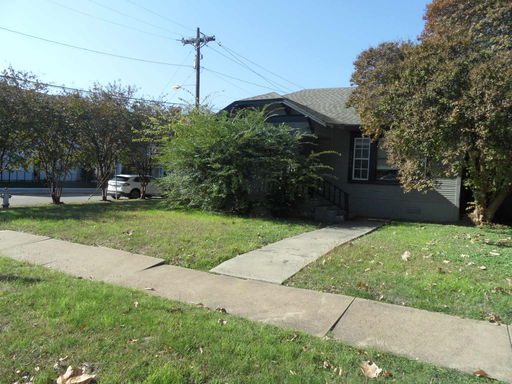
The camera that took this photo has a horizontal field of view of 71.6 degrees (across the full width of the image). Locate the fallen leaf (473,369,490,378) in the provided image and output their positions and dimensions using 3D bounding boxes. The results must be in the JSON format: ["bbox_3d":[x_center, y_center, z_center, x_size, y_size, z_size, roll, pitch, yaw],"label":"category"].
[{"bbox_3d":[1.791,1.440,2.820,0.135,0.035,0.100,4,4,34],"label":"fallen leaf"}]

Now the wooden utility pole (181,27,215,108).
[{"bbox_3d":[-4.308,-5.803,26.116,2.500,12.253,0.500,3,3,25],"label":"wooden utility pole"}]

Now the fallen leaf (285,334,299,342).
[{"bbox_3d":[0.333,1.373,3.328,0.125,0.035,0.090,2,3,7],"label":"fallen leaf"}]

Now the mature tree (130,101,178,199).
[{"bbox_3d":[-6.040,-2.330,20.715,3.000,5.579,3.000,3,3,25],"label":"mature tree"}]

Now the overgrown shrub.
[{"bbox_3d":[-0.459,-1.144,14.644,6.100,3.950,2.800,3,3,25],"label":"overgrown shrub"}]

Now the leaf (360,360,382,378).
[{"bbox_3d":[0.914,1.401,2.808,0.165,0.065,0.150,3,3,19],"label":"leaf"}]

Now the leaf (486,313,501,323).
[{"bbox_3d":[2.644,1.396,3.952,0.150,0.055,0.120,4,4,35],"label":"leaf"}]

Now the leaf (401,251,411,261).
[{"bbox_3d":[2.868,1.217,6.809,0.170,0.130,0.100,3,3,23],"label":"leaf"}]

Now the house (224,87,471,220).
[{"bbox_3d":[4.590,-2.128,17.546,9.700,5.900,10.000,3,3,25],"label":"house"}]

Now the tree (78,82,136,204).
[{"bbox_3d":[-7.998,-2.607,18.991,3.200,6.199,3.200,3,3,25],"label":"tree"}]

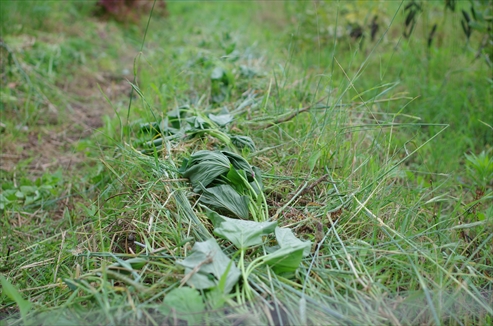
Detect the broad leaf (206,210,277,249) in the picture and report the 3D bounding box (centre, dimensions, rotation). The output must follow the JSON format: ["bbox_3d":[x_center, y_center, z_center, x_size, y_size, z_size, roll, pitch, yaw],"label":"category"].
[{"bbox_3d":[-0.009,0.127,1.370,0.130,0.039,0.101,0,18,0],"label":"broad leaf"}]

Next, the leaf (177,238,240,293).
[{"bbox_3d":[-0.069,0.178,1.250,0.099,0.043,0.113,-4,18,-11],"label":"leaf"}]

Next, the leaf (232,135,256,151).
[{"bbox_3d":[-0.008,-0.055,1.880,0.074,0.027,0.066,8,20,23],"label":"leaf"}]

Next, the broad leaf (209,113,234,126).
[{"bbox_3d":[-0.074,-0.130,2.120,0.077,0.025,0.084,0,18,0],"label":"broad leaf"}]

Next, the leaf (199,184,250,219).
[{"bbox_3d":[-0.047,0.081,1.520,0.108,0.041,0.080,15,23,39],"label":"leaf"}]

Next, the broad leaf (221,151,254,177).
[{"bbox_3d":[-0.021,0.000,1.660,0.066,0.038,0.082,-17,25,-42],"label":"broad leaf"}]

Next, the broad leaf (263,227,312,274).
[{"bbox_3d":[0.074,0.159,1.300,0.088,0.050,0.076,-13,22,-35],"label":"broad leaf"}]

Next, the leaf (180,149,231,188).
[{"bbox_3d":[-0.095,0.014,1.630,0.105,0.058,0.088,-4,18,-11],"label":"leaf"}]

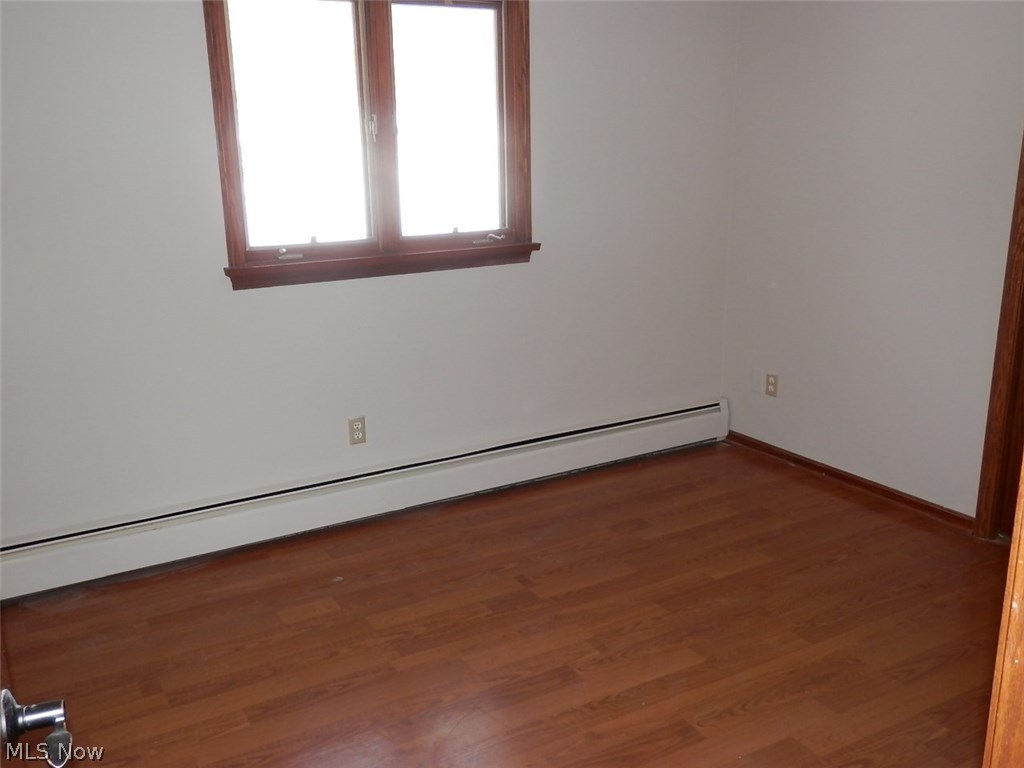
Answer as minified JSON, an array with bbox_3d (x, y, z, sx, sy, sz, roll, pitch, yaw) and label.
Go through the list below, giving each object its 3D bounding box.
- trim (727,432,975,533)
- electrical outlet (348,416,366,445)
[{"bbox_3d":[1.518,0.424,4.213,0.016,0.057,1.434,-9,17,-29],"label":"trim"},{"bbox_3d":[-0.651,0.199,3.748,0.072,0.115,0.008,-9,17,-29],"label":"electrical outlet"}]

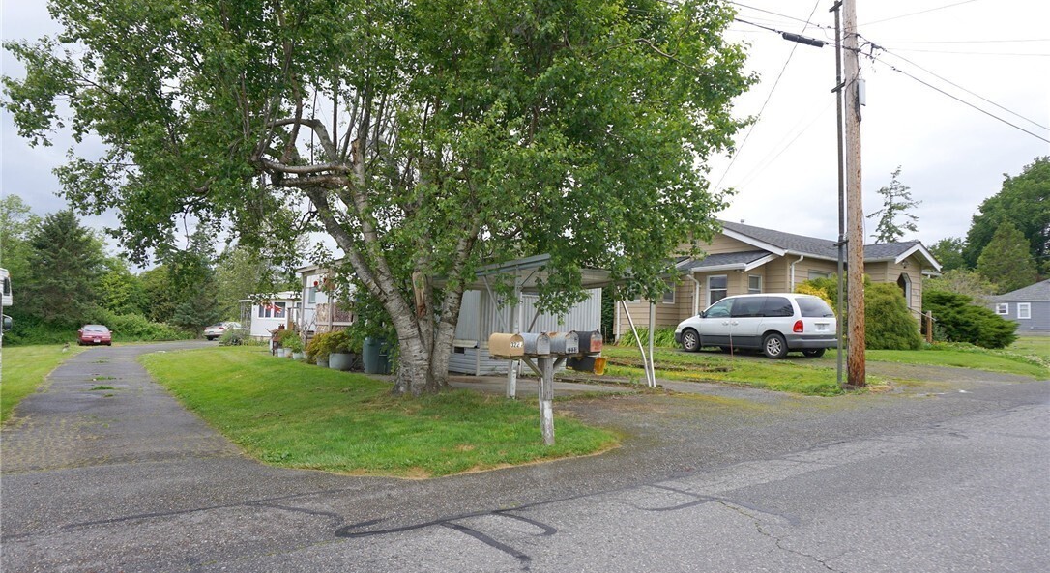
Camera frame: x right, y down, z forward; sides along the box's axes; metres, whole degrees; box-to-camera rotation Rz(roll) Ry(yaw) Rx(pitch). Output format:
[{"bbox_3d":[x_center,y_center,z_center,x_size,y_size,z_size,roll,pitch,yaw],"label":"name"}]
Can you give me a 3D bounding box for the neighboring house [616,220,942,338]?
[{"bbox_3d":[10.383,-0.011,27.775,11.600,4.750,8.800,5,-4,-36],"label":"neighboring house"}]

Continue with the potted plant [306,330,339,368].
[{"bbox_3d":[-5.790,1.797,20.000,0.900,1.100,0.930,5,-4,-36],"label":"potted plant"}]

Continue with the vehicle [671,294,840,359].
[{"bbox_3d":[6.660,1.140,20.780,1.920,1.750,4.780,2,-2,-34],"label":"vehicle"}]

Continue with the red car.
[{"bbox_3d":[-27.331,3.020,44.390,1.800,1.290,4.650,3,-3,-36],"label":"red car"}]

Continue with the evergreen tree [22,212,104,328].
[{"bbox_3d":[-30.950,-0.714,47.000,5.800,8.800,5.800,5,-4,-36],"label":"evergreen tree"}]

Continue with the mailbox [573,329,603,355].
[{"bbox_3d":[0.737,0.667,8.400,0.170,0.225,0.480,4,-4,-29],"label":"mailbox"}]

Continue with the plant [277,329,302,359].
[{"bbox_3d":[-7.975,1.965,23.700,0.830,0.980,0.830,5,-4,-36],"label":"plant"}]

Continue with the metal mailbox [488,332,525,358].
[{"bbox_3d":[-0.202,0.640,7.612,0.175,0.232,0.490,1,-3,-30],"label":"metal mailbox"}]

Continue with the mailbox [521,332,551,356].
[{"bbox_3d":[0.085,0.634,7.782,0.175,0.232,0.490,1,-3,-30],"label":"mailbox"}]

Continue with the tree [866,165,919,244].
[{"bbox_3d":[27.272,-2.407,52.000,4.600,13.200,4.600,5,-4,-36],"label":"tree"}]

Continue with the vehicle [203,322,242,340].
[{"bbox_3d":[-23.614,3.543,56.054,1.780,1.400,4.700,1,-3,9],"label":"vehicle"}]

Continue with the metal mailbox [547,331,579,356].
[{"bbox_3d":[0.403,0.639,7.952,0.175,0.232,0.490,1,-3,-30],"label":"metal mailbox"}]

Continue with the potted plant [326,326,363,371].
[{"bbox_3d":[-4.845,1.672,18.900,0.950,1.180,0.980,5,-4,-36],"label":"potted plant"}]

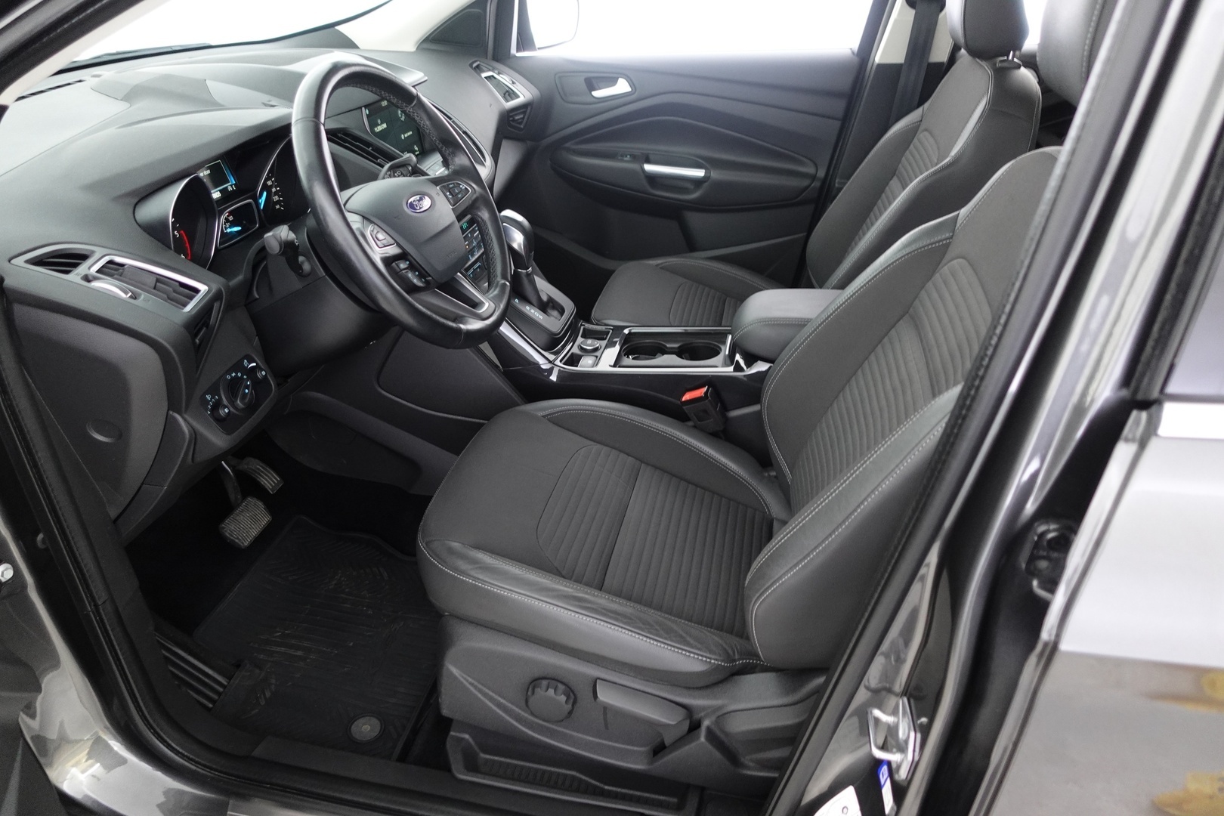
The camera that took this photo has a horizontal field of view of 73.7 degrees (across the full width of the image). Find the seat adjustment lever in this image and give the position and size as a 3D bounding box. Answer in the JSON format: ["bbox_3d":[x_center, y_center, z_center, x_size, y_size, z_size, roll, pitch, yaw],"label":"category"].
[{"bbox_3d":[0.034,0.338,0.907,0.107,0.050,0.032,13,27,7],"label":"seat adjustment lever"}]

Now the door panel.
[{"bbox_3d":[0.106,-0.533,1.966,0.860,0.598,0.120,5,26,11],"label":"door panel"}]

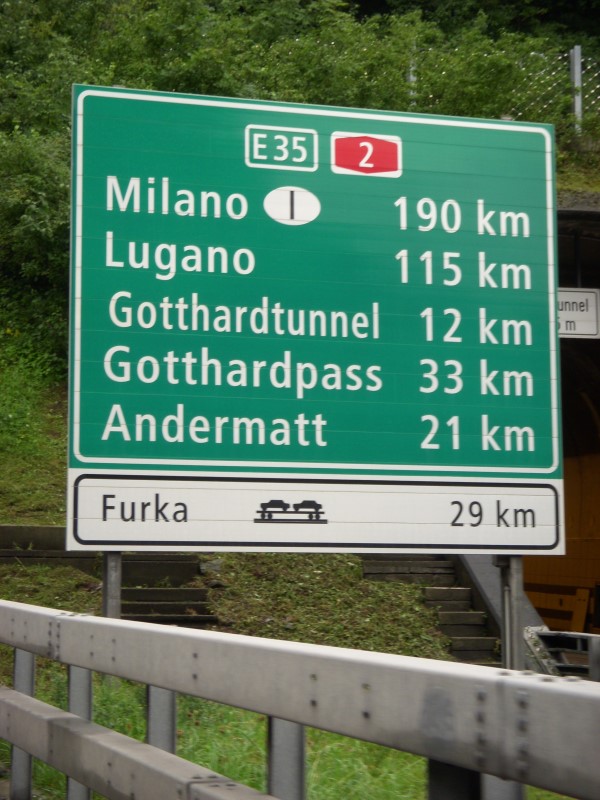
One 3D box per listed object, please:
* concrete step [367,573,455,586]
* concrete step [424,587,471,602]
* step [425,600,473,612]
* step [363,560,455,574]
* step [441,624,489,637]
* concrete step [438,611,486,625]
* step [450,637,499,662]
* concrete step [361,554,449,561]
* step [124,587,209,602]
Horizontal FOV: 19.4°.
[{"bbox_3d":[1.616,2.739,26.796,1.430,0.199,0.340,2,-9,-15],"label":"concrete step"},{"bbox_3d":[2.164,2.920,26.373,0.719,0.196,0.340,2,-9,-15],"label":"concrete step"},{"bbox_3d":[2.170,3.096,26.348,0.733,0.166,0.340,2,-9,-15],"label":"step"},{"bbox_3d":[1.602,2.552,26.820,1.431,0.184,0.340,2,-9,-15],"label":"step"},{"bbox_3d":[2.350,3.390,25.808,0.733,0.177,0.340,2,-9,-15],"label":"step"},{"bbox_3d":[2.330,3.210,25.830,0.719,0.192,0.340,2,-9,-15],"label":"concrete step"},{"bbox_3d":[2.449,3.590,25.260,0.703,0.346,0.340,2,-9,-15],"label":"step"},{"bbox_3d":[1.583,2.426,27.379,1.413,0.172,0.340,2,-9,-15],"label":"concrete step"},{"bbox_3d":[-1.998,2.763,24.762,1.378,0.198,0.340,2,-9,-15],"label":"step"}]

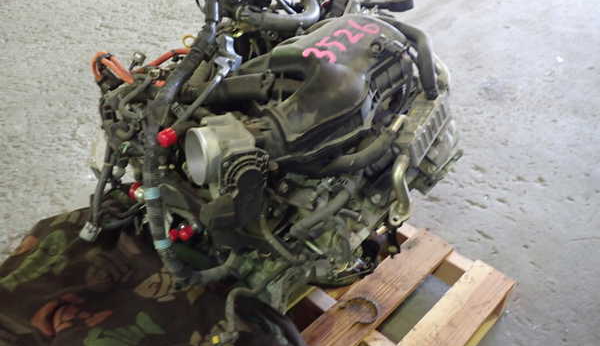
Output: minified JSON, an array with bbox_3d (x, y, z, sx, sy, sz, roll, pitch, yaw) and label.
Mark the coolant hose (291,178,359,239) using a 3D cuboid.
[{"bbox_3d":[0.044,0.058,0.908,0.150,0.050,0.040,-34,47,-31],"label":"coolant hose"}]

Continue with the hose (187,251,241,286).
[{"bbox_3d":[-0.144,0.162,0.886,0.085,0.042,0.042,-34,47,-31],"label":"hose"}]

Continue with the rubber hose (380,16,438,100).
[{"bbox_3d":[0.213,-0.230,1.039,0.050,0.140,0.140,-34,47,-31],"label":"rubber hose"}]

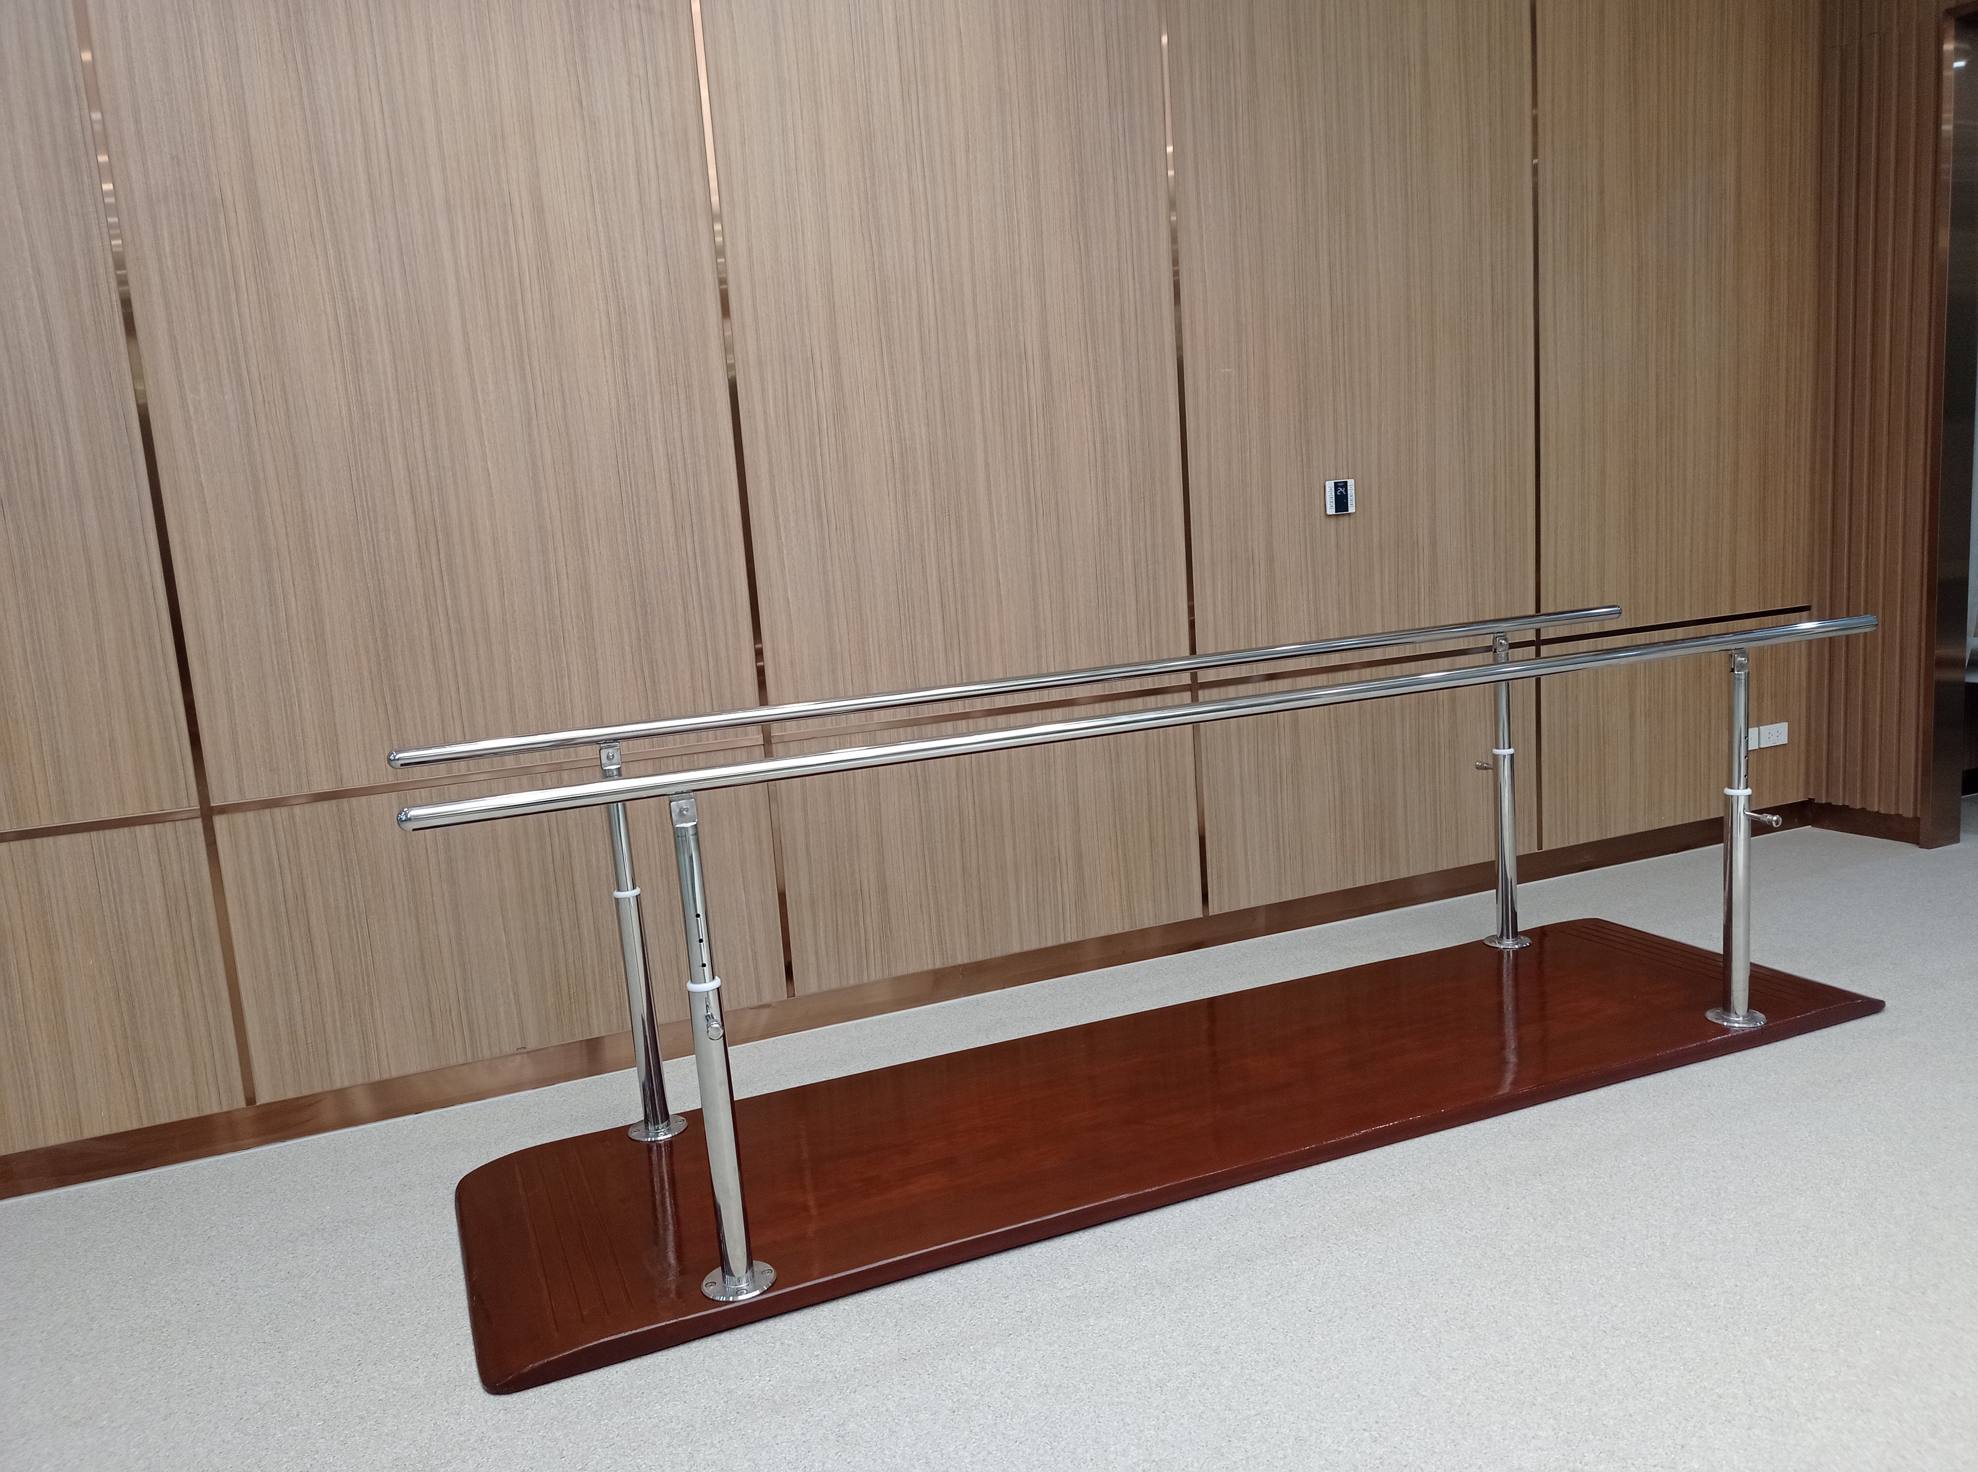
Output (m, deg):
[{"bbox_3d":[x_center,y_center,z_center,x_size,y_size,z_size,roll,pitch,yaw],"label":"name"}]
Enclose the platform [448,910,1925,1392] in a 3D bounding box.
[{"bbox_3d":[0.466,0.722,3.336,3.000,0.049,0.833,-8,9,-24],"label":"platform"}]

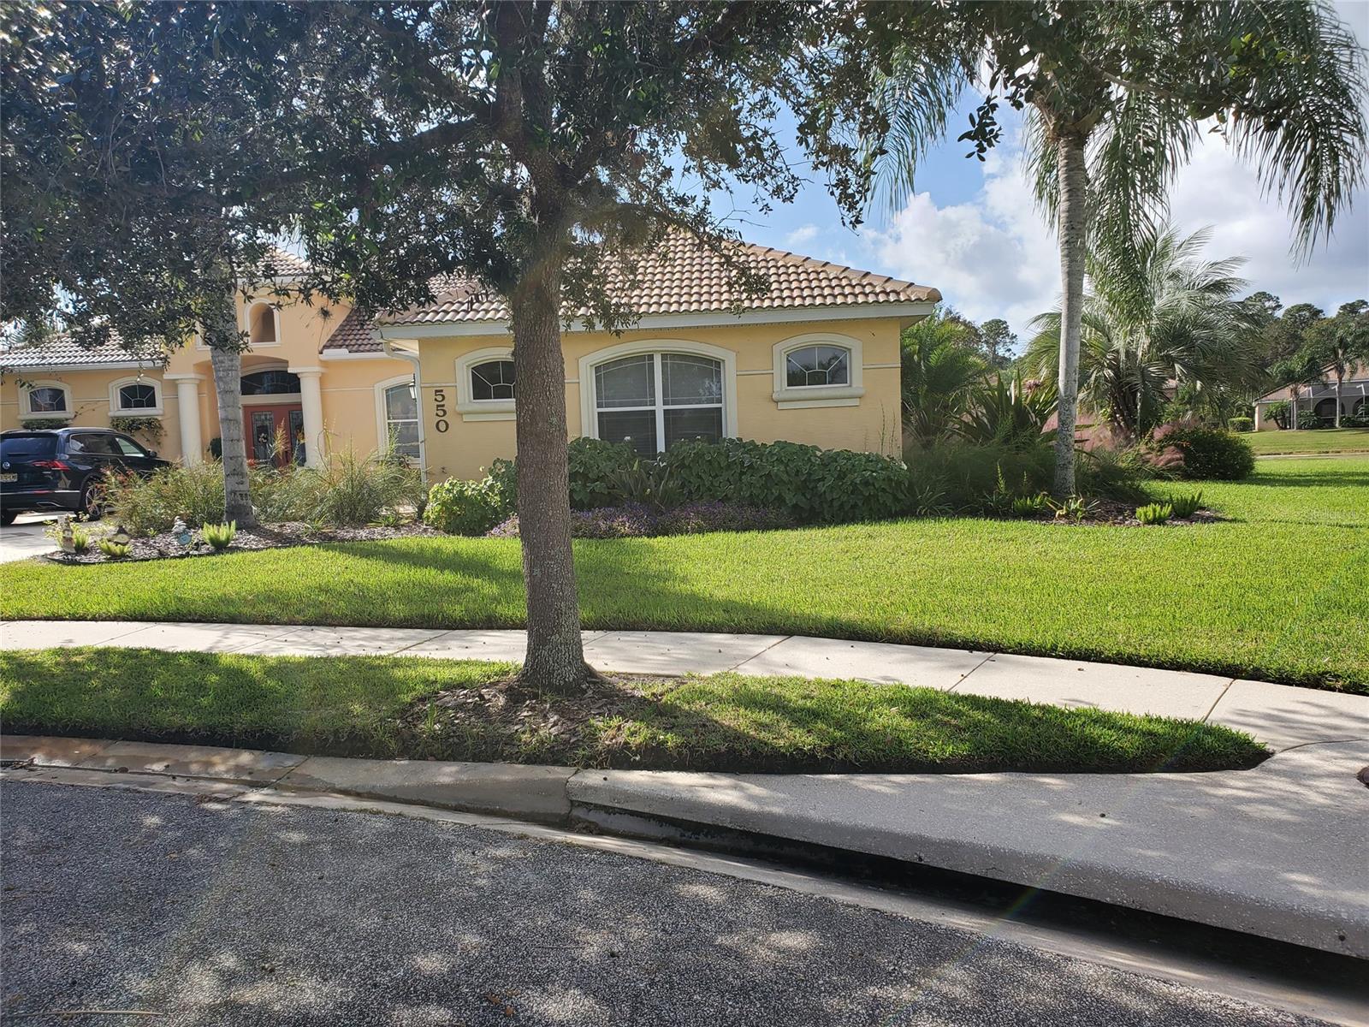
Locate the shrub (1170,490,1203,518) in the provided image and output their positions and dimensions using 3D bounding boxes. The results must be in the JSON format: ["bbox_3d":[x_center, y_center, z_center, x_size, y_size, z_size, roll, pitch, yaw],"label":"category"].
[{"bbox_3d":[6.830,-0.124,14.000,0.460,0.380,0.440,-2,5,4],"label":"shrub"}]

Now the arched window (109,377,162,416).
[{"bbox_3d":[-13.287,-2.836,24.900,1.250,0.920,0.180,-2,5,4],"label":"arched window"}]

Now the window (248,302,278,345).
[{"bbox_3d":[-9.578,-4.320,23.400,0.680,0.980,0.250,-2,5,4],"label":"window"}]

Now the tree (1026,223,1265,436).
[{"bbox_3d":[9.138,-3.145,20.503,4.350,4.900,4.200,-2,5,4],"label":"tree"}]

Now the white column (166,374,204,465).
[{"bbox_3d":[-11.496,-1.787,23.918,0.700,2.850,0.700,-2,5,4],"label":"white column"}]

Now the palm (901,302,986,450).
[{"bbox_3d":[4.155,-1.820,16.928,1.750,3.100,1.750,-2,5,4],"label":"palm"}]

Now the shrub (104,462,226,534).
[{"bbox_3d":[-8.633,-0.279,17.145,1.900,1.100,1.650,-2,5,4],"label":"shrub"}]

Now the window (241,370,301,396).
[{"bbox_3d":[-9.868,-3.185,25.000,1.720,0.640,0.150,-2,5,4],"label":"window"}]

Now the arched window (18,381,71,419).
[{"bbox_3d":[-15.511,-2.743,25.000,1.250,0.920,0.180,-2,5,4],"label":"arched window"}]

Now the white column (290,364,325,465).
[{"bbox_3d":[-8.478,-1.928,23.518,0.680,2.850,0.680,-2,5,4],"label":"white column"}]

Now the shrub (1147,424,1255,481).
[{"bbox_3d":[10.450,-1.222,20.800,2.000,1.180,1.800,-2,5,4],"label":"shrub"}]

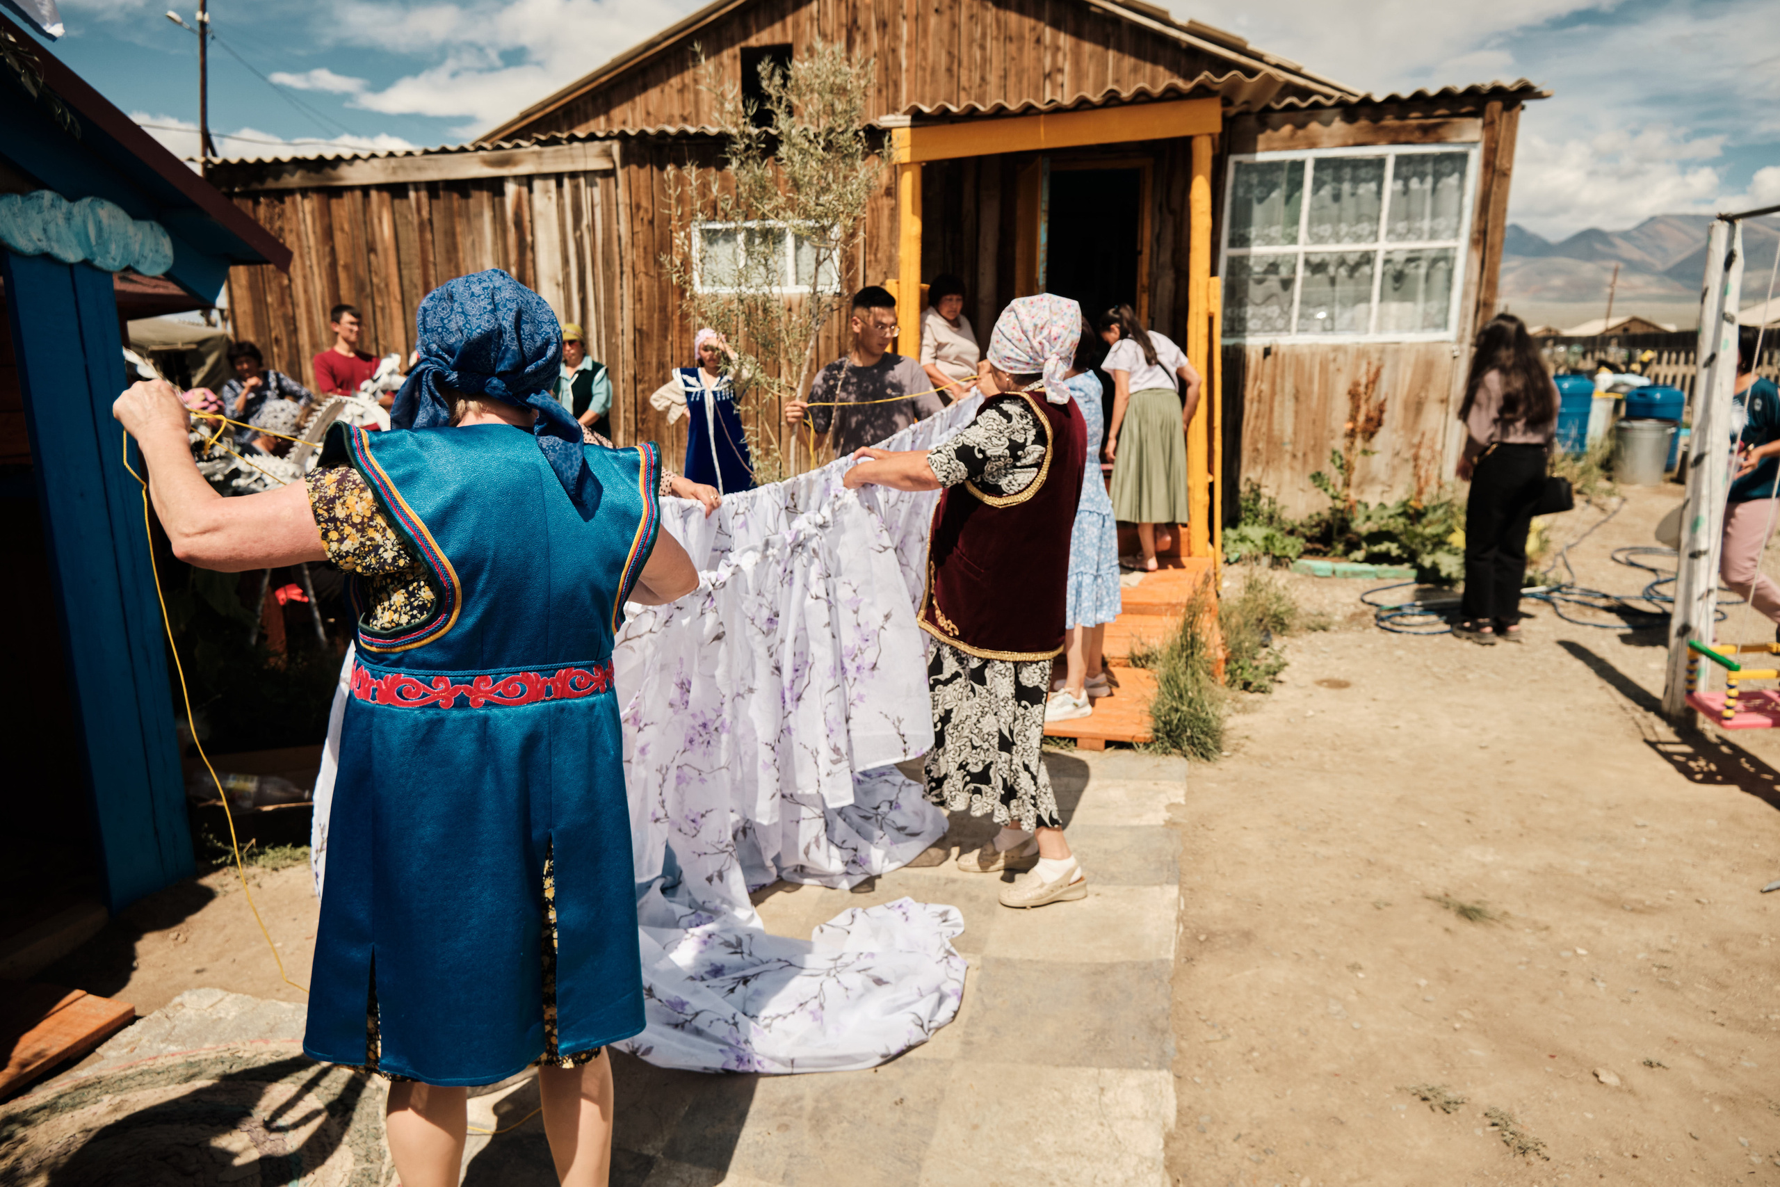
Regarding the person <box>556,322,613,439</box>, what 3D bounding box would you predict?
[{"bbox_3d":[-2.142,-1.039,7.763,0.520,1.587,0.360,-2,13,-8],"label":"person"}]

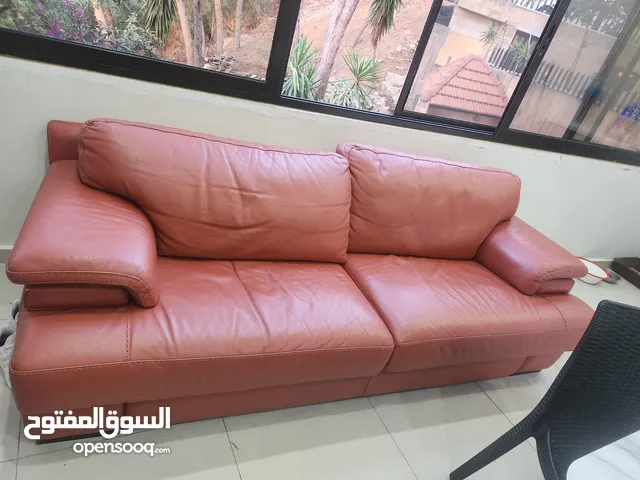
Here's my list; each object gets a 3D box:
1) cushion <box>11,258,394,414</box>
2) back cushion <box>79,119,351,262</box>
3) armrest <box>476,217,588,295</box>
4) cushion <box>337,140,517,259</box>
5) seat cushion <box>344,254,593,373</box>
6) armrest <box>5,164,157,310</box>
[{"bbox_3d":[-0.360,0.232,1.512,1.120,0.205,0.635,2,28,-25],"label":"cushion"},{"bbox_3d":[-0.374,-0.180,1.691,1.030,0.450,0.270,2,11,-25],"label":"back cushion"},{"bbox_3d":[0.979,0.025,2.253,0.380,0.175,0.690,2,28,-25],"label":"armrest"},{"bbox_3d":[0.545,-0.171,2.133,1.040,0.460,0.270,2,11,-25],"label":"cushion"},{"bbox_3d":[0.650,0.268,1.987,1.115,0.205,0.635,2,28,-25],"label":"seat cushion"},{"bbox_3d":[-0.755,-0.036,1.438,0.375,0.175,0.690,2,28,-25],"label":"armrest"}]

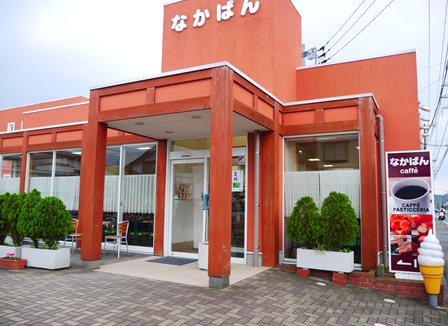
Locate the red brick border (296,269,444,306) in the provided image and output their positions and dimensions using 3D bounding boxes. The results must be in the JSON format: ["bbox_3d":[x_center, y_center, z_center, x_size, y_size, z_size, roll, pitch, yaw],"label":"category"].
[{"bbox_3d":[2.346,1.987,6.015,2.220,0.390,0.340,-2,-7,28],"label":"red brick border"}]

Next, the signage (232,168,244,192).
[{"bbox_3d":[0.281,0.370,7.362,0.297,0.420,0.020,-2,-7,28],"label":"signage"}]

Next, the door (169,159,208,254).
[{"bbox_3d":[-0.769,0.994,8.017,0.880,2.151,0.080,-2,-7,28],"label":"door"}]

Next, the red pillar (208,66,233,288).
[{"bbox_3d":[-0.035,0.168,5.431,0.244,3.255,0.246,-2,-7,28],"label":"red pillar"}]

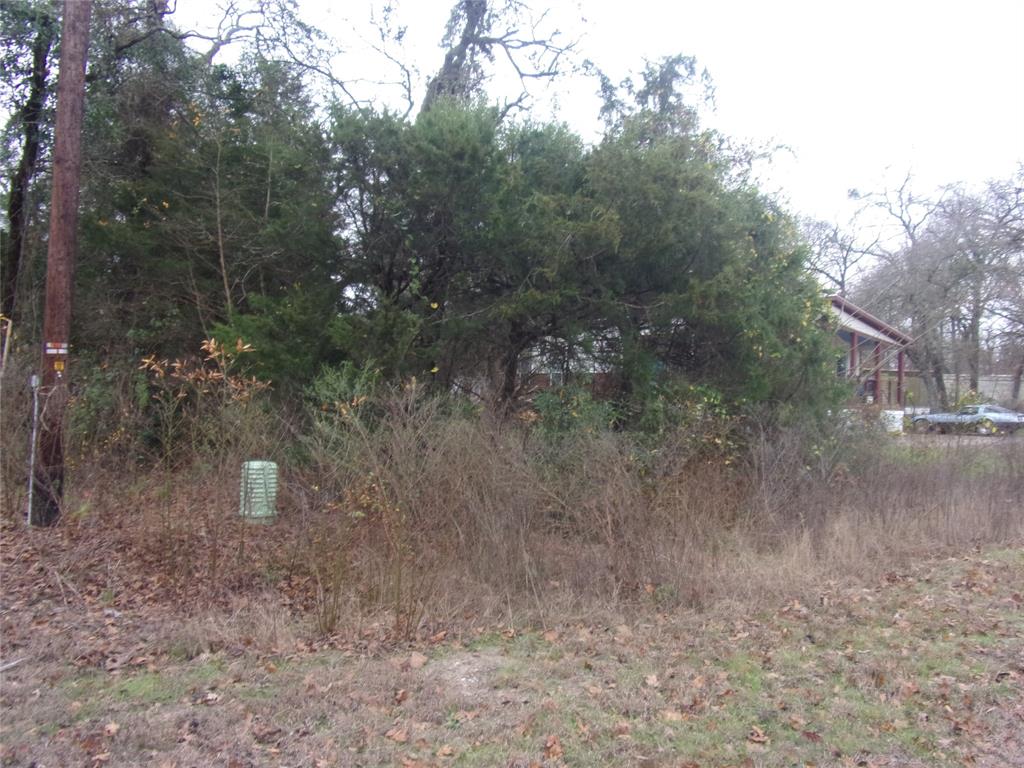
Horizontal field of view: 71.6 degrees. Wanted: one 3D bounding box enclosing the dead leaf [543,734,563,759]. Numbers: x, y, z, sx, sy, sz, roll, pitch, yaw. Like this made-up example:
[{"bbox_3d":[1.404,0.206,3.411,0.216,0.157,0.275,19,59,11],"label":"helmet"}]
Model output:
[{"bbox_3d":[0.180,1.591,3.113,0.085,0.050,0.115,1,-1,0],"label":"dead leaf"}]

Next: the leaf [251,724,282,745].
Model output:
[{"bbox_3d":[-1.095,1.567,3.179,0.118,0.050,0.095,1,-1,0],"label":"leaf"}]

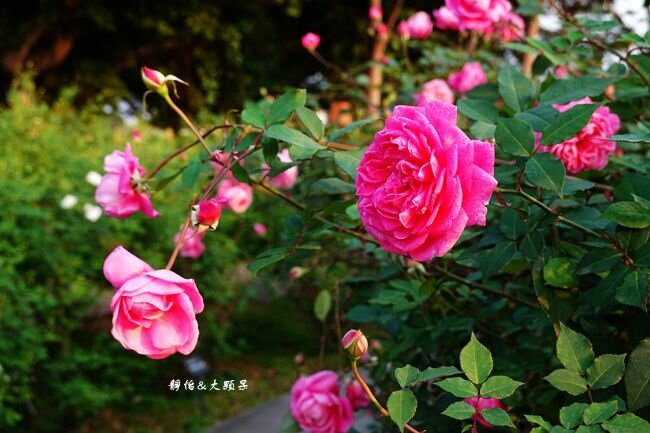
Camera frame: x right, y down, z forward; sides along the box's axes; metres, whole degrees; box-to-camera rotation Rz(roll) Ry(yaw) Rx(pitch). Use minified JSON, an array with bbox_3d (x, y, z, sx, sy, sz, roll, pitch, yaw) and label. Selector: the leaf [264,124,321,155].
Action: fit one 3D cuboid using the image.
[{"bbox_3d":[-0.025,-0.060,0.700,0.049,0.010,0.020,20,40,-11],"label":"leaf"}]

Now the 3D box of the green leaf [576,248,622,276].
[{"bbox_3d":[0.233,0.039,0.750,0.042,0.021,0.009,-26,-33,-11],"label":"green leaf"}]

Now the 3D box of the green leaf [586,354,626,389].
[{"bbox_3d":[0.215,0.117,0.670,0.038,0.019,0.008,-38,-22,-11],"label":"green leaf"}]

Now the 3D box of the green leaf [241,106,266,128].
[{"bbox_3d":[-0.056,-0.076,0.700,0.028,0.008,0.017,34,64,28],"label":"green leaf"}]

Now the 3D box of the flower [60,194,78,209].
[{"bbox_3d":[-0.751,-0.044,2.600,0.052,0.045,0.045,0,3,-6],"label":"flower"}]

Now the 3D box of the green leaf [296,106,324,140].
[{"bbox_3d":[-0.013,-0.074,0.700,0.018,0.031,0.009,-23,-14,-37],"label":"green leaf"}]

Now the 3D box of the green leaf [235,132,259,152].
[{"bbox_3d":[-0.084,-0.080,0.950,0.015,0.031,0.007,42,-18,17],"label":"green leaf"}]

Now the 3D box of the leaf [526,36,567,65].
[{"bbox_3d":[0.275,-0.206,1.100,0.019,0.014,0.062,-38,63,-15],"label":"leaf"}]

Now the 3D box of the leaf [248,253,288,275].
[{"bbox_3d":[-0.052,0.044,0.820,0.039,0.010,0.019,-23,42,-17],"label":"leaf"}]

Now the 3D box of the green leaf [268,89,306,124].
[{"bbox_3d":[-0.041,-0.118,0.950,0.025,0.055,0.012,42,-13,12],"label":"green leaf"}]

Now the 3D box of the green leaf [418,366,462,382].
[{"bbox_3d":[0.086,0.119,0.660,0.047,0.008,0.016,-3,15,-38],"label":"green leaf"}]

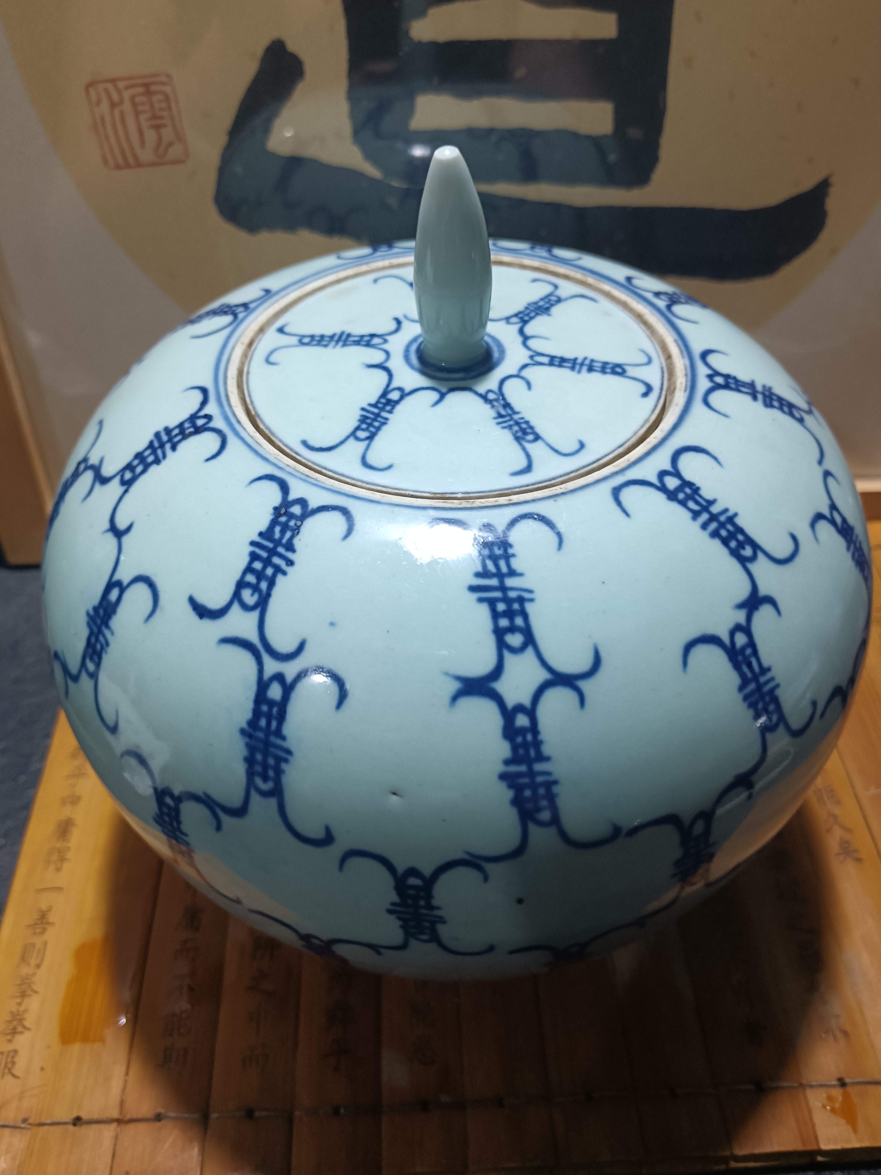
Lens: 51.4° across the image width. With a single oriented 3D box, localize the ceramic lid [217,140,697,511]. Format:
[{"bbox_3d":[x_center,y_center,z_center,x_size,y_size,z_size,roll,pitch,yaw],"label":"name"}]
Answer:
[{"bbox_3d":[0.003,-0.076,0.222,0.116,0.058,0.116,0,46,0],"label":"ceramic lid"}]

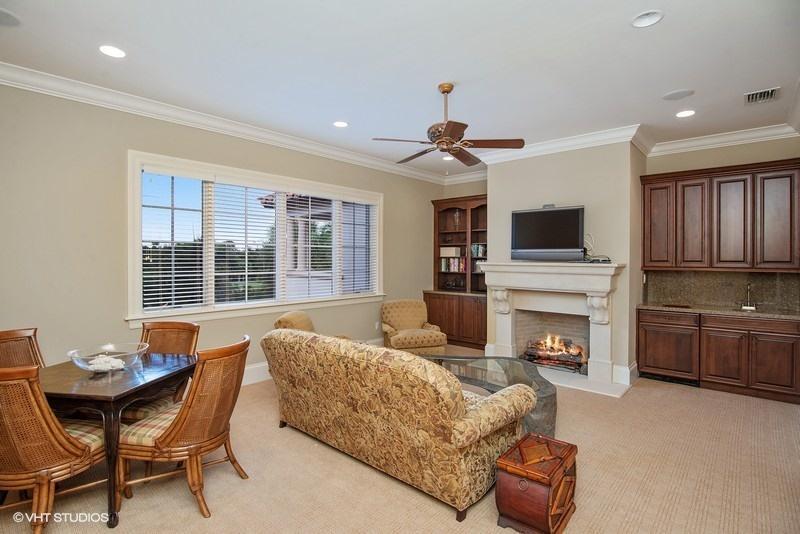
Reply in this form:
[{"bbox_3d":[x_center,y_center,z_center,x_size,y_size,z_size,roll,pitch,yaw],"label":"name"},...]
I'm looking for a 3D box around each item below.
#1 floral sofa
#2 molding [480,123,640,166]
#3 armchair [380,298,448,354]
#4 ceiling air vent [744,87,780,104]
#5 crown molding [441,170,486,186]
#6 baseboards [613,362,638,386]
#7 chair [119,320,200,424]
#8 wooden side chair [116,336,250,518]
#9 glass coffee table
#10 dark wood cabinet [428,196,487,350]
[{"bbox_3d":[-0.112,0.967,3.027,2.100,0.930,1.000,1,2,40],"label":"floral sofa"},{"bbox_3d":[2.017,-1.584,5.059,2.070,0.125,0.125,1,1,42],"label":"molding"},{"bbox_3d":[0.155,0.965,5.718,0.820,0.860,0.880,0,1,-19],"label":"armchair"},{"bbox_3d":[3.423,-1.613,3.574,0.240,0.030,0.300,1,1,43],"label":"ceiling air vent"},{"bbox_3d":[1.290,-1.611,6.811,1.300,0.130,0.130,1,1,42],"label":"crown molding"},{"bbox_3d":[2.747,1.286,4.611,0.190,0.210,0.420,1,2,39],"label":"baseboards"},{"bbox_3d":[-1.901,0.959,2.835,0.540,0.955,0.650,0,2,13],"label":"chair"},{"bbox_3d":[-1.368,0.970,2.429,0.650,0.955,0.540,0,2,11],"label":"wooden side chair"},{"bbox_3d":[0.837,1.216,3.778,1.600,0.430,1.120,1,1,43],"label":"glass coffee table"},{"bbox_3d":[1.183,0.082,6.683,1.380,2.590,0.580,1,1,43],"label":"dark wood cabinet"}]

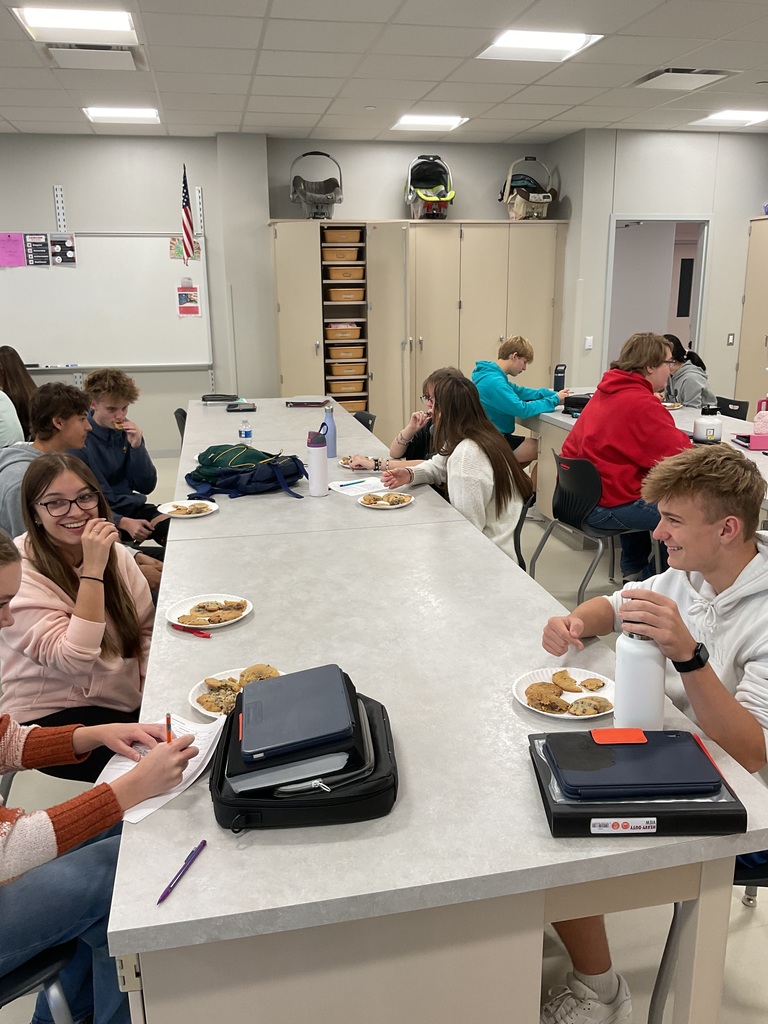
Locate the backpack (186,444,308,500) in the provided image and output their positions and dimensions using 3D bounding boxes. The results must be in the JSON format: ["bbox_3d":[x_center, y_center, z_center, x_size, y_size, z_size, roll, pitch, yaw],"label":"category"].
[{"bbox_3d":[-0.573,-0.195,3.617,0.480,0.170,0.330,-8,17,-25],"label":"backpack"}]

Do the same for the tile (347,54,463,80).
[{"bbox_3d":[0.141,-2.727,5.262,0.605,0.020,0.605,-4,15,-11],"label":"tile"}]

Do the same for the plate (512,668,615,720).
[{"bbox_3d":[0.371,0.373,1.738,0.225,0.022,0.225,-1,15,0],"label":"plate"}]

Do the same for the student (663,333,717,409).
[{"bbox_3d":[2.157,-0.640,6.112,0.720,1.240,0.470,-3,15,-8],"label":"student"}]

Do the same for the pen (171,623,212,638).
[{"bbox_3d":[-0.473,0.292,2.104,0.140,0.011,0.012,8,17,31],"label":"pen"}]

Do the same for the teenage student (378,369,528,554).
[{"bbox_3d":[0.276,0.106,3.283,0.640,1.240,0.460,1,15,7],"label":"teenage student"}]

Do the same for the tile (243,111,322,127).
[{"bbox_3d":[-0.820,-3.158,6.903,0.605,0.020,0.605,-4,15,-11],"label":"tile"}]

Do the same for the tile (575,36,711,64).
[{"bbox_3d":[1.450,-2.658,4.937,0.605,0.020,0.605,-3,15,-11],"label":"tile"}]

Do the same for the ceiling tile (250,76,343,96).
[{"bbox_3d":[-0.582,-2.865,5.766,0.603,0.022,0.603,-3,15,-11],"label":"ceiling tile"}]

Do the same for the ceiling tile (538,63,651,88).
[{"bbox_3d":[1.334,-2.809,5.515,0.605,0.020,0.605,-4,15,-11],"label":"ceiling tile"}]

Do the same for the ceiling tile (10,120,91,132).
[{"bbox_3d":[-2.728,-3.183,7.089,0.605,0.020,0.570,-4,15,-11],"label":"ceiling tile"}]

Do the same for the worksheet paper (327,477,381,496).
[{"bbox_3d":[-0.069,-0.113,3.685,0.279,0.004,0.216,-9,17,-30],"label":"worksheet paper"}]

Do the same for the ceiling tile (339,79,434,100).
[{"bbox_3d":[0.015,-2.890,5.864,0.605,0.020,0.605,-3,15,-11],"label":"ceiling tile"}]

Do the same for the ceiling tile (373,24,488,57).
[{"bbox_3d":[0.259,-2.583,4.707,0.605,0.020,0.605,-4,15,-11],"label":"ceiling tile"}]

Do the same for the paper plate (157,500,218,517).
[{"bbox_3d":[-0.729,-0.006,3.202,0.228,0.022,0.228,-4,15,-11],"label":"paper plate"}]

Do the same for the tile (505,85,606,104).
[{"bbox_3d":[1.213,-2.962,6.093,0.605,0.020,0.605,-4,15,-11],"label":"tile"}]

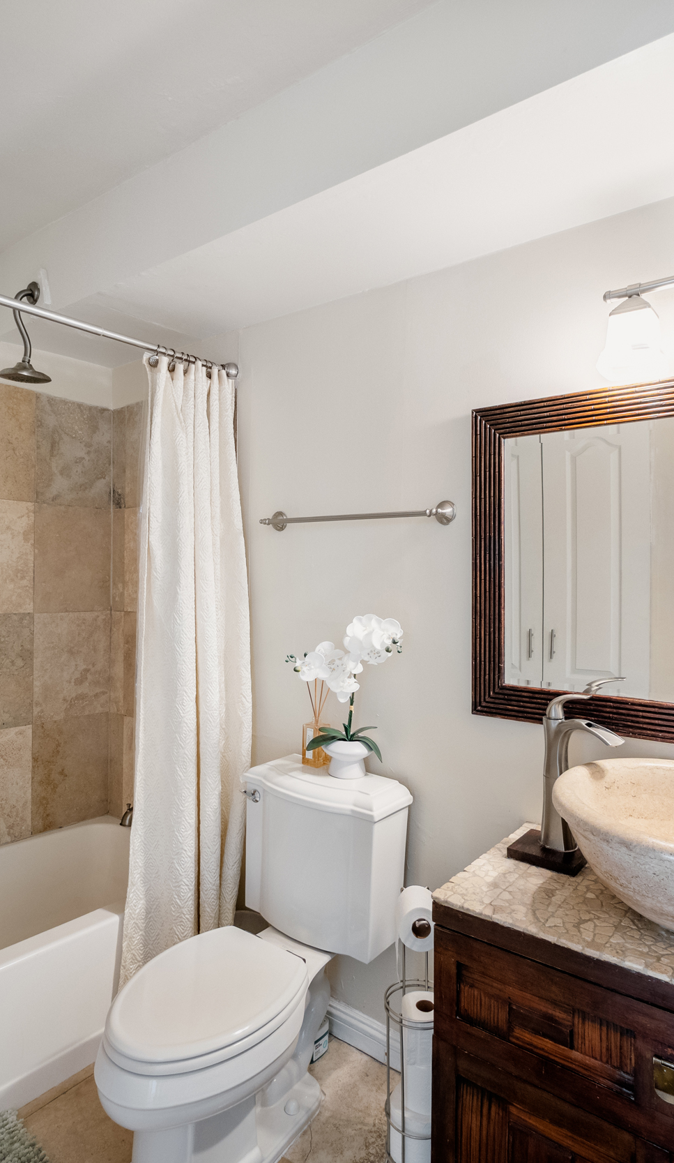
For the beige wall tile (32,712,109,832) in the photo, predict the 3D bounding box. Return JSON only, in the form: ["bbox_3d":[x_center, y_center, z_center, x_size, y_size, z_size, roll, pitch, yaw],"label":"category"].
[{"bbox_3d":[-1.031,0.733,2.437,0.015,0.408,0.301,0,0,40],"label":"beige wall tile"}]

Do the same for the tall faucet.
[{"bbox_3d":[0.518,0.412,1.327,0.060,0.340,0.185,1,0,-23],"label":"tall faucet"}]

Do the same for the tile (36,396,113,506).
[{"bbox_3d":[-1.017,-0.492,2.433,0.012,0.401,0.302,0,0,42],"label":"tile"}]

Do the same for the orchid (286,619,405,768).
[{"bbox_3d":[0.029,0.323,1.765,0.270,0.443,0.180,0,0,35],"label":"orchid"}]

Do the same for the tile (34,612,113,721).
[{"bbox_3d":[-1.028,0.325,2.438,0.015,0.408,0.301,0,0,40],"label":"tile"}]

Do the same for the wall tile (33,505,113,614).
[{"bbox_3d":[-1.042,-0.085,2.478,0.012,0.407,0.309,0,0,41],"label":"wall tile"}]

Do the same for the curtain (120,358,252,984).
[{"bbox_3d":[-0.468,0.221,1.928,0.150,1.822,0.420,0,0,42],"label":"curtain"}]

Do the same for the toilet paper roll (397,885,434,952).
[{"bbox_3d":[0.205,0.828,1.541,0.107,0.107,0.103,1,0,4],"label":"toilet paper roll"}]

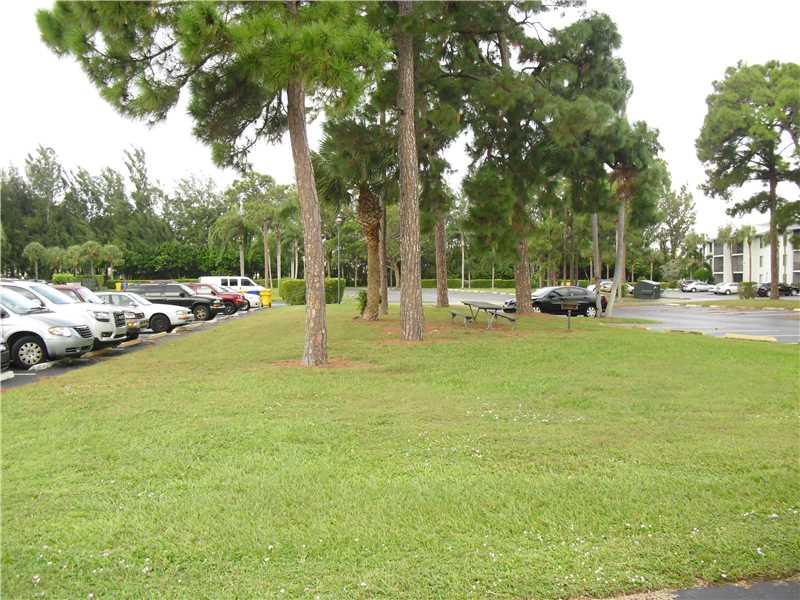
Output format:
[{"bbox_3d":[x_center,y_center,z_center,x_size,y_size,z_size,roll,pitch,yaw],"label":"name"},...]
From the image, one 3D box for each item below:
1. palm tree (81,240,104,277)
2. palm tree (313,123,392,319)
[{"bbox_3d":[-39.180,-4.040,106.000,3.000,6.960,3.000,0,1,0],"label":"palm tree"},{"bbox_3d":[-1.696,-3.287,34.000,3.500,8.260,3.500,0,1,0],"label":"palm tree"}]

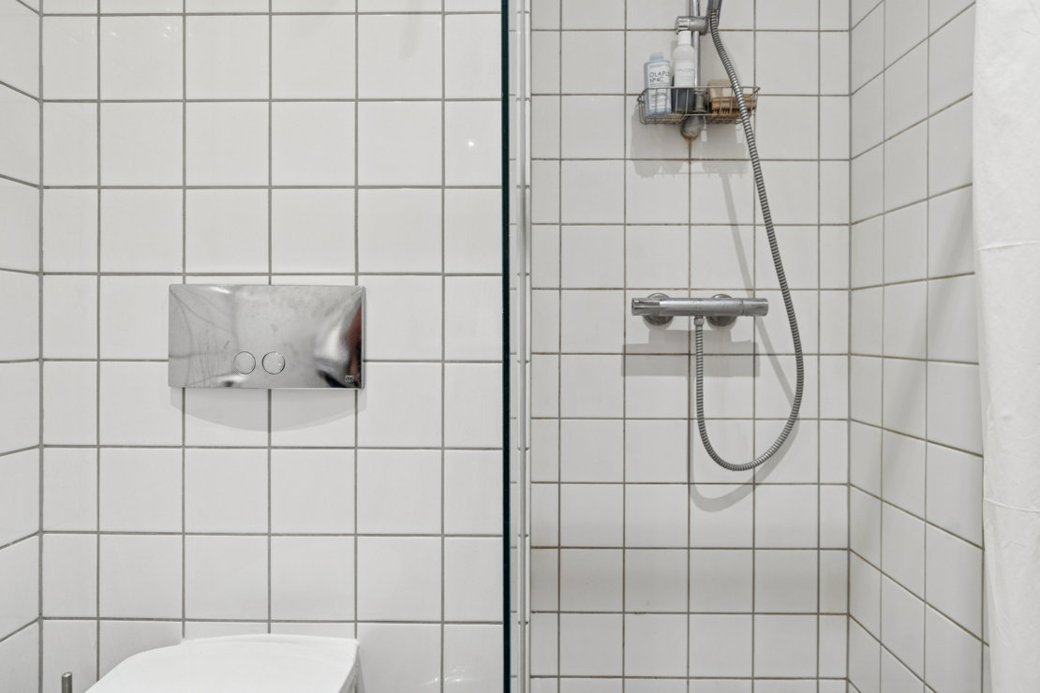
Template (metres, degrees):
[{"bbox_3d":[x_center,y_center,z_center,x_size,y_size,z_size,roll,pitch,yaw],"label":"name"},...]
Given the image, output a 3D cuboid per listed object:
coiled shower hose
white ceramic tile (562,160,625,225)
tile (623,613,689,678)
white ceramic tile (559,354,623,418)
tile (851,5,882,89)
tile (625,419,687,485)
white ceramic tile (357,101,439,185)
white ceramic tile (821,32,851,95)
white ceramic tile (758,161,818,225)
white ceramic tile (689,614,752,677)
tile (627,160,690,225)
[{"bbox_3d":[0.508,-0.227,1.335,0.240,1.010,0.080,0,0,0],"label":"coiled shower hose"},{"bbox_3d":[0.169,-0.359,1.411,0.146,0.146,0.010,0,0,0],"label":"white ceramic tile"},{"bbox_3d":[0.320,0.705,1.429,0.149,0.149,0.010,0,0,0],"label":"tile"},{"bbox_3d":[0.167,0.092,1.411,0.147,0.147,0.010,0,0,0],"label":"white ceramic tile"},{"bbox_3d":[0.767,-0.654,1.335,0.010,0.147,0.142,0,0,1],"label":"tile"},{"bbox_3d":[0.317,0.243,1.411,0.147,0.147,0.010,0,0,0],"label":"tile"},{"bbox_3d":[-0.207,-0.350,1.050,0.146,0.146,0.010,0,0,1],"label":"white ceramic tile"},{"bbox_3d":[0.729,-0.658,1.411,0.066,0.147,0.010,0,0,0],"label":"white ceramic tile"},{"bbox_3d":[0.619,-0.358,1.411,0.147,0.147,0.010,0,0,0],"label":"white ceramic tile"},{"bbox_3d":[0.465,0.693,1.411,0.147,0.147,0.010,0,0,0],"label":"white ceramic tile"},{"bbox_3d":[0.319,-0.358,1.409,0.147,0.147,0.010,0,0,0],"label":"tile"}]

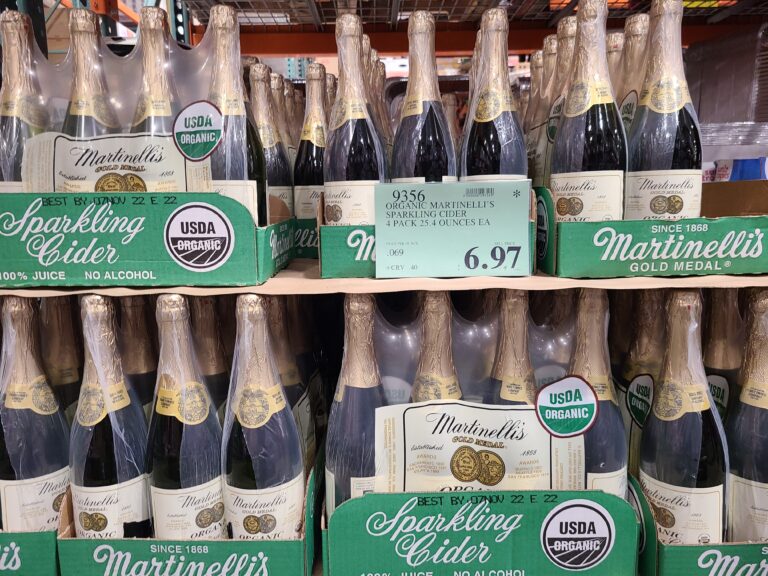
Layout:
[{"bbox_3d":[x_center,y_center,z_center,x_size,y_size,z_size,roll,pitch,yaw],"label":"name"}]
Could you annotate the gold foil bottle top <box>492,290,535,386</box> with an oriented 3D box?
[{"bbox_3d":[0.143,0.049,0.634,0.044,0.108,0.044,-1,8,0],"label":"gold foil bottle top"}]

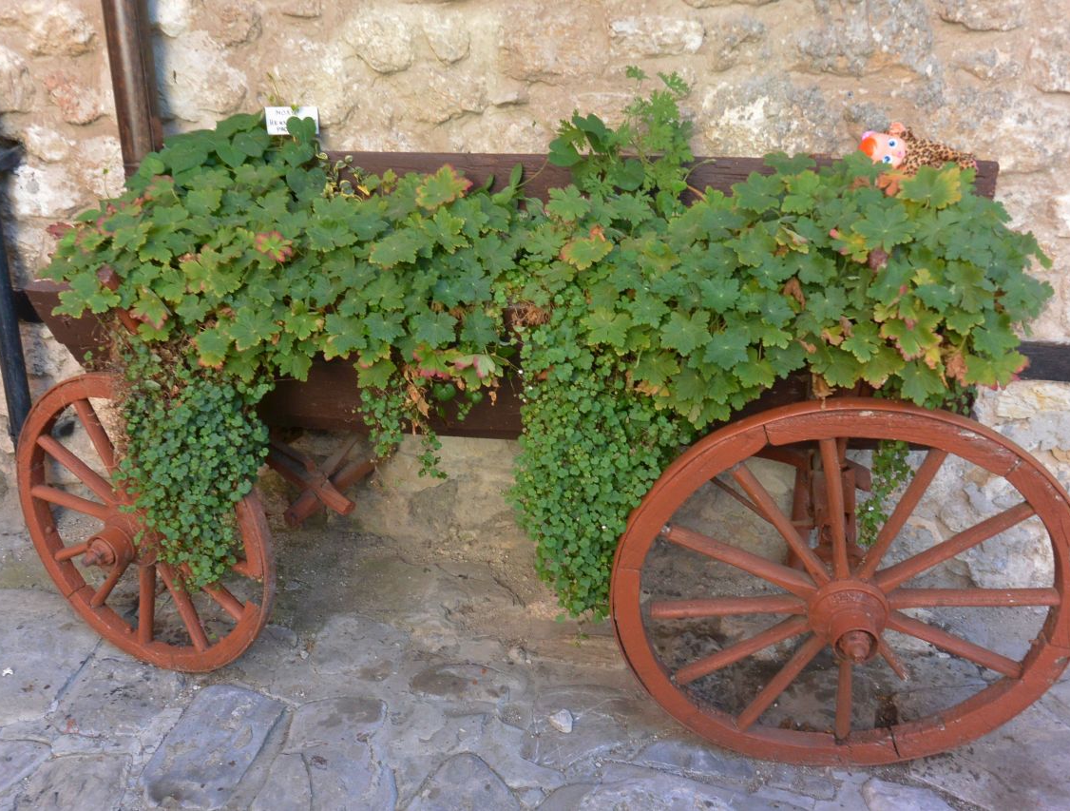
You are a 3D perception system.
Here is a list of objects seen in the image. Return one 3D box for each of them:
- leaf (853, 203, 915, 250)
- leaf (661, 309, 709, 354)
[{"bbox_3d":[0.650,-0.333,1.700,0.109,0.087,0.028,2,-19,5],"label":"leaf"},{"bbox_3d":[0.277,-0.135,1.680,0.089,0.079,0.025,3,-9,7],"label":"leaf"}]

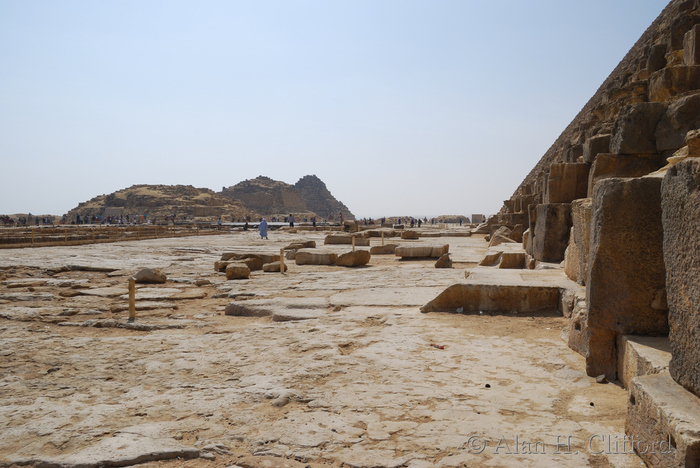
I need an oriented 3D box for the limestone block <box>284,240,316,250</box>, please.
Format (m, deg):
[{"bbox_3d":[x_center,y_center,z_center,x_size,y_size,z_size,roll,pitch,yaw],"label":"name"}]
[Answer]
[{"bbox_3d":[-2.718,0.606,28.732,1.650,0.380,0.900,-1,2,-18],"label":"limestone block"}]

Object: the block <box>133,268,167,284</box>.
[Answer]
[{"bbox_3d":[-5.199,1.073,13.692,0.800,0.370,0.580,0,2,-14],"label":"block"}]

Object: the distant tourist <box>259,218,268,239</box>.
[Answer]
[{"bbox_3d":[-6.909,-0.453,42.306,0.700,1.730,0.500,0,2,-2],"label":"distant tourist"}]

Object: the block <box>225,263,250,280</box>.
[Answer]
[{"bbox_3d":[-3.106,1.025,14.638,0.630,0.400,0.500,0,2,0],"label":"block"}]

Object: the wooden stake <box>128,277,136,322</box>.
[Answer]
[{"bbox_3d":[-3.585,1.071,8.659,0.090,0.700,0.090,0,2,0],"label":"wooden stake"}]

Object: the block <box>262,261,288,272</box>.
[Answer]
[{"bbox_3d":[-2.351,1.012,16.538,0.780,0.310,0.500,0,2,0],"label":"block"}]

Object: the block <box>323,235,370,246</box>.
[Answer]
[{"bbox_3d":[-0.154,0.418,32.428,2.650,0.530,1.000,0,2,12],"label":"block"}]

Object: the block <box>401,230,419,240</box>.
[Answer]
[{"bbox_3d":[4.823,0.131,42.026,1.300,0.640,0.950,0,2,8],"label":"block"}]

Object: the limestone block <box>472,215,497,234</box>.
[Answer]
[{"bbox_3d":[11.545,-0.780,44.997,1.950,1.620,1.300,0,2,12],"label":"limestone block"}]

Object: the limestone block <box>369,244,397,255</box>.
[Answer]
[{"bbox_3d":[1.555,0.718,24.036,1.250,0.410,0.850,0,2,8],"label":"limestone block"}]

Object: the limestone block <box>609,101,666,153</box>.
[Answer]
[{"bbox_3d":[6.924,-2.436,12.632,1.000,1.180,0.950,0,2,12],"label":"limestone block"}]

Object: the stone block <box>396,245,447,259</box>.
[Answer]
[{"bbox_3d":[3.006,0.716,21.935,2.000,0.410,1.700,0,2,13],"label":"stone block"}]

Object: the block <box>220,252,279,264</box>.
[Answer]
[{"bbox_3d":[-3.719,0.885,19.639,1.950,0.360,0.950,0,2,15],"label":"block"}]

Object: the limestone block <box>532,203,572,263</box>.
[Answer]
[{"bbox_3d":[5.296,-0.043,13.706,0.850,1.520,1.050,0,2,7],"label":"limestone block"}]

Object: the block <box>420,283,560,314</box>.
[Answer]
[{"bbox_3d":[2.572,1.126,9.689,2.450,0.500,1.100,0,2,12],"label":"block"}]

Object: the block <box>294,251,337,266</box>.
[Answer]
[{"bbox_3d":[-1.223,0.860,19.188,1.300,0.440,1.200,0,2,14],"label":"block"}]

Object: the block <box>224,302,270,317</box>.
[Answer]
[{"bbox_3d":[-1.803,1.284,9.243,0.760,0.210,0.500,0,2,8],"label":"block"}]

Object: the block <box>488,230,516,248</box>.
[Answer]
[{"bbox_3d":[8.102,0.225,27.822,1.350,0.950,1.100,0,2,12],"label":"block"}]

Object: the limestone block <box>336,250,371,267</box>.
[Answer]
[{"bbox_3d":[0.133,0.856,18.387,1.050,0.500,0.800,-1,2,-18],"label":"limestone block"}]

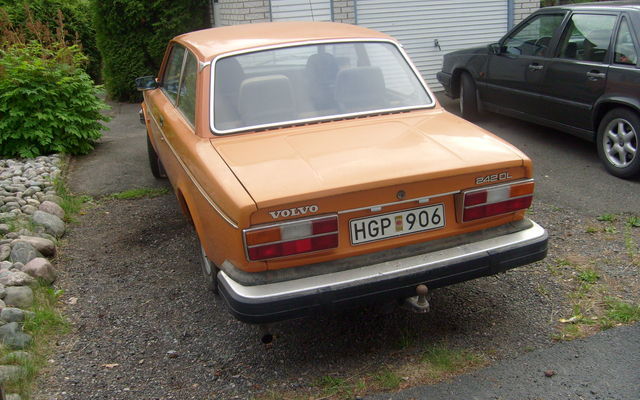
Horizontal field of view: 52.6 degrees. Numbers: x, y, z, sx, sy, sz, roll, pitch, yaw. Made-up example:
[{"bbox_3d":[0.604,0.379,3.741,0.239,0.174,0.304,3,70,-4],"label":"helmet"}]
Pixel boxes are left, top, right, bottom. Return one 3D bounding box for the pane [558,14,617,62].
[{"bbox_3d":[2.398,-1.452,5.814,0.040,0.420,0.660,8,15,-20],"label":"pane"}]

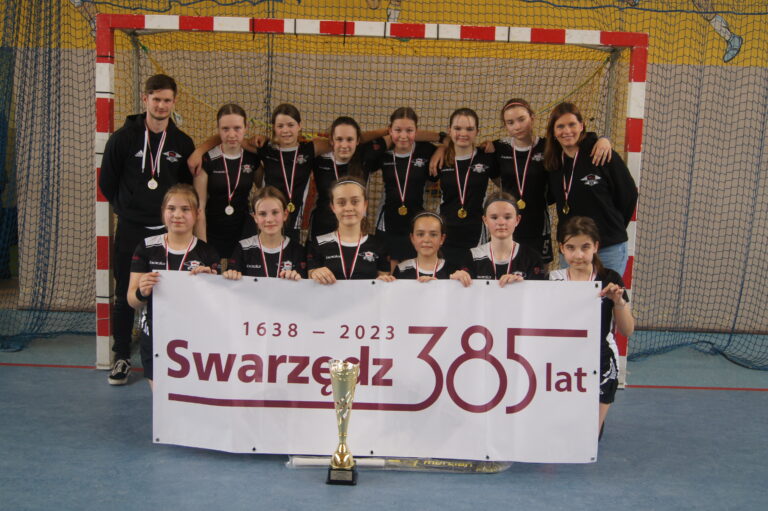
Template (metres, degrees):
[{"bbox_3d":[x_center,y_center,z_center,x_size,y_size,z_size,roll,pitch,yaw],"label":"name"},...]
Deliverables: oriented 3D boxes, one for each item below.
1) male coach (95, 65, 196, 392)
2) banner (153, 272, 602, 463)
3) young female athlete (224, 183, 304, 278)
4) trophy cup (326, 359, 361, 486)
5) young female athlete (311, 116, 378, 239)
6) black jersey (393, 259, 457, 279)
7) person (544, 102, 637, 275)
[{"bbox_3d":[-1.333,-0.153,4.747,0.550,1.740,0.400,1,6,-10],"label":"male coach"},{"bbox_3d":[-0.032,0.487,3.642,1.970,0.790,0.060,2,6,0],"label":"banner"},{"bbox_3d":[-0.573,0.244,4.005,0.440,1.155,0.580,2,6,-4],"label":"young female athlete"},{"bbox_3d":[-0.160,0.664,3.351,0.120,0.490,0.120,2,6,0],"label":"trophy cup"},{"bbox_3d":[-0.220,0.008,4.600,0.540,1.530,0.340,2,6,0],"label":"young female athlete"},{"bbox_3d":[0.191,0.269,3.929,0.380,0.520,0.250,2,6,0],"label":"black jersey"},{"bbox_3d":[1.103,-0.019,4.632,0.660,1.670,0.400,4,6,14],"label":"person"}]

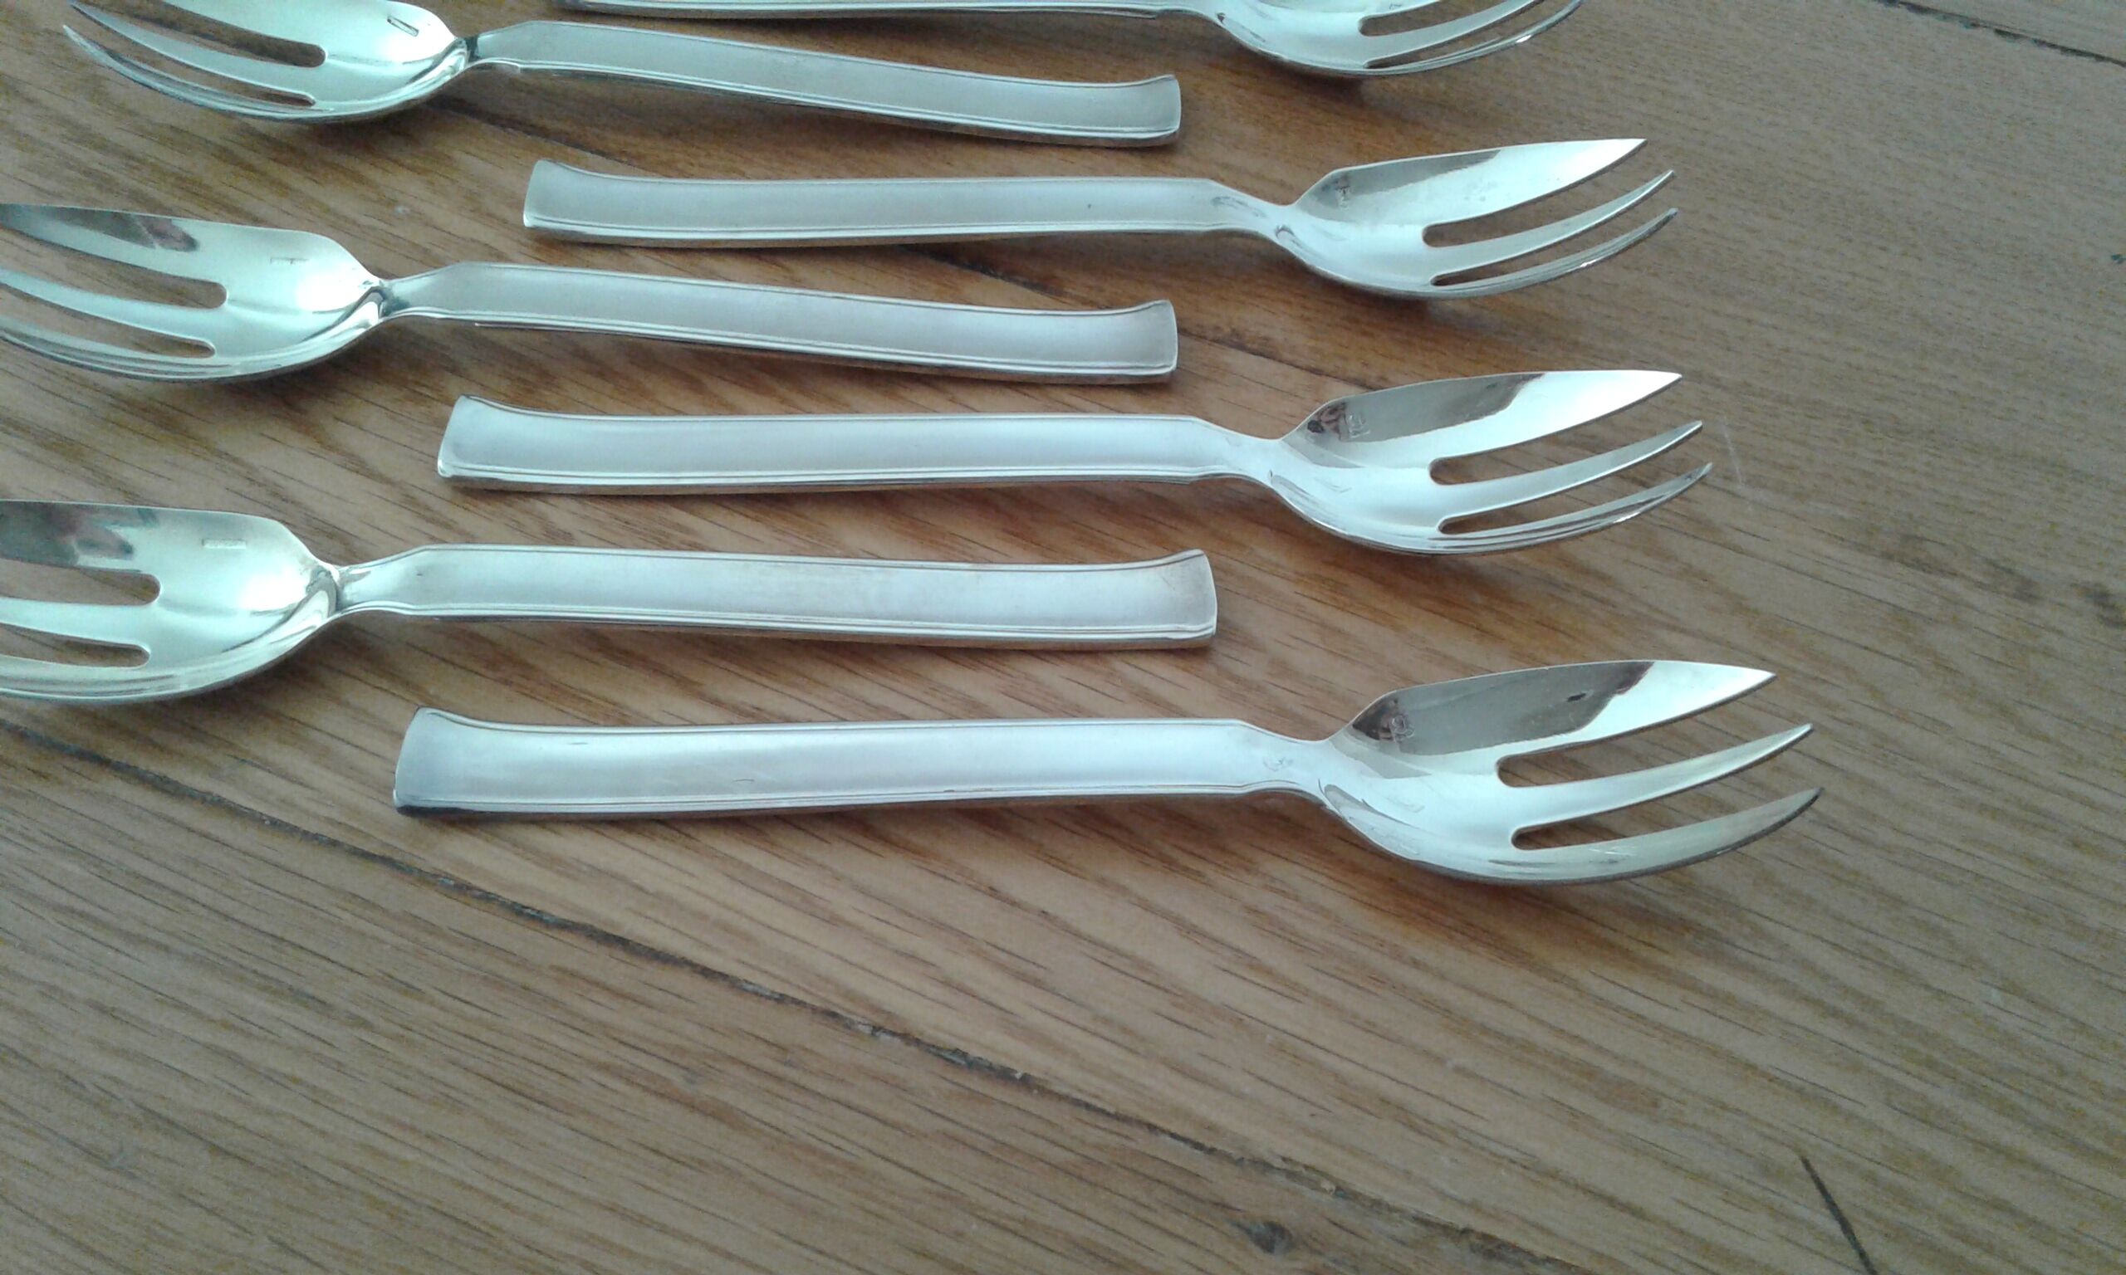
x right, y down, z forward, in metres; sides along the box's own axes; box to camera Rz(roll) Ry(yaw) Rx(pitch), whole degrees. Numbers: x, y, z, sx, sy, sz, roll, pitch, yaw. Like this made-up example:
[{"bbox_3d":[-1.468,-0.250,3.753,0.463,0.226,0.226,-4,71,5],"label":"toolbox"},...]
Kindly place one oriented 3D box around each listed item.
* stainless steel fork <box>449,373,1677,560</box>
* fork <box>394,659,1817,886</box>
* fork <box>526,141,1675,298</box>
[{"bbox_3d":[0.000,-0.025,0.222,0.157,0.020,0.026,3,58,-1],"label":"stainless steel fork"},{"bbox_3d":[0.003,0.013,0.199,0.157,0.020,0.026,2,58,-2],"label":"fork"},{"bbox_3d":[0.003,-0.061,0.245,0.157,0.020,0.026,3,58,-1],"label":"fork"}]

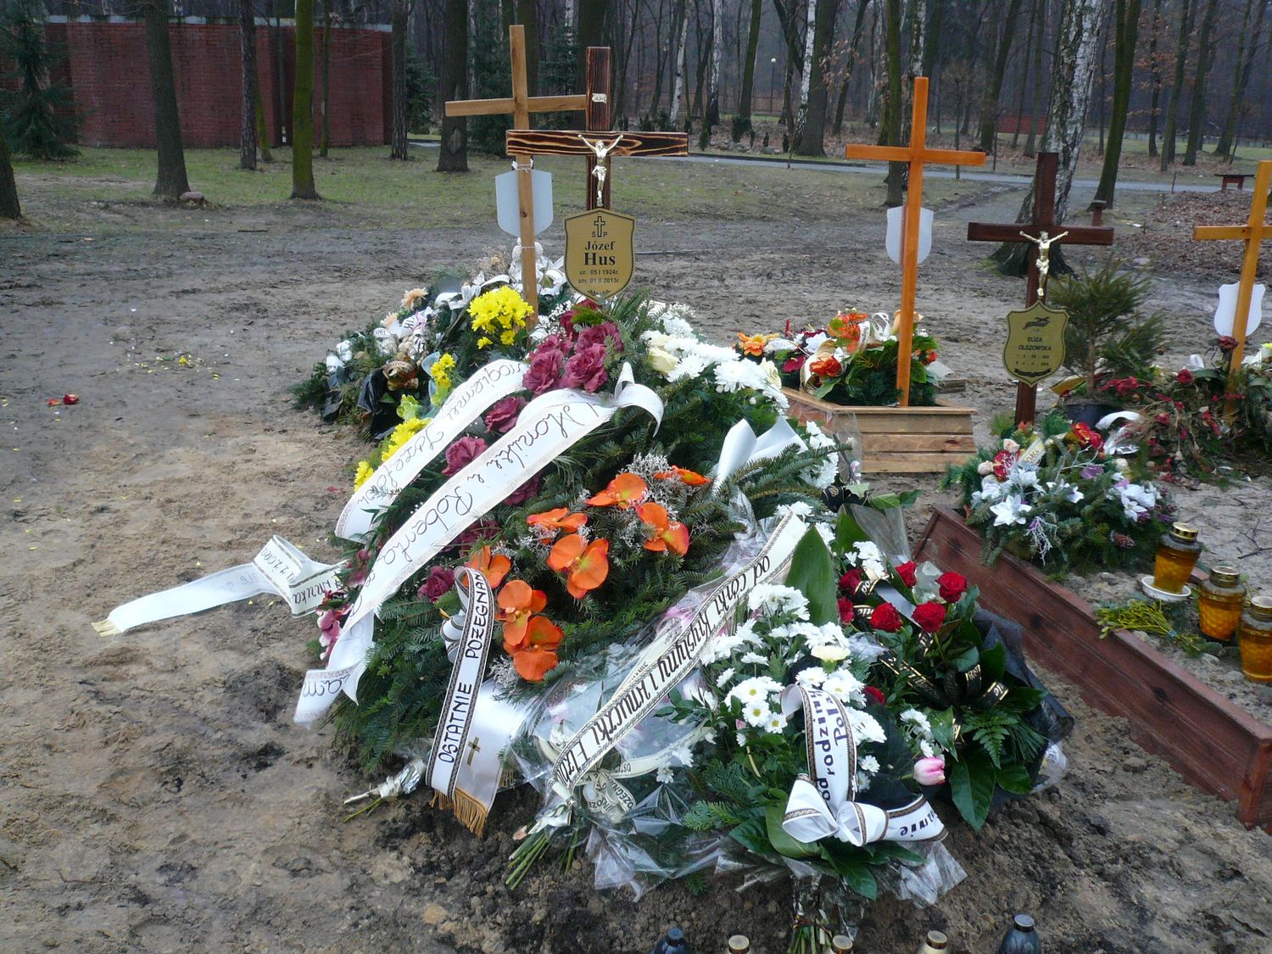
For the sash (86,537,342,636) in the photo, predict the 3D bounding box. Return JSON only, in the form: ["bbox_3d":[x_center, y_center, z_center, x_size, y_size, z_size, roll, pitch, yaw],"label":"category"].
[{"bbox_3d":[-1.252,0.324,3.420,0.720,0.170,0.300,2,17,3],"label":"sash"}]

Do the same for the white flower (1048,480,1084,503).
[{"bbox_3d":[1.347,0.045,3.570,0.110,0.075,0.080,-1,19,-6],"label":"white flower"}]

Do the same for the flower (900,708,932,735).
[{"bbox_3d":[0.565,0.494,2.300,0.060,0.048,0.045,6,-12,15],"label":"flower"}]

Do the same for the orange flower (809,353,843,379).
[{"bbox_3d":[0.848,-0.500,5.100,0.140,0.110,0.110,4,-2,9],"label":"orange flower"}]

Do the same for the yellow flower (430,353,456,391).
[{"bbox_3d":[-0.604,-0.329,3.570,0.082,0.120,0.075,1,19,0],"label":"yellow flower"}]

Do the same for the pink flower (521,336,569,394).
[{"bbox_3d":[-0.257,-0.315,3.220,0.125,0.140,0.090,4,-5,9],"label":"pink flower"}]

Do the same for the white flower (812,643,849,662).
[{"bbox_3d":[0.412,0.373,2.420,0.075,0.046,0.075,0,-3,0],"label":"white flower"}]

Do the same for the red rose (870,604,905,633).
[{"bbox_3d":[0.540,0.302,2.450,0.068,0.058,0.060,5,-12,13],"label":"red rose"}]

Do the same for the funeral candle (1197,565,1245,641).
[{"bbox_3d":[1.470,0.318,2.860,0.118,0.168,0.118,11,20,28],"label":"funeral candle"}]

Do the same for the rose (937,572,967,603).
[{"bbox_3d":[0.692,0.241,2.500,0.062,0.060,0.060,6,-12,16],"label":"rose"}]

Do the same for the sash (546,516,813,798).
[{"bbox_3d":[0.125,0.352,2.495,0.110,0.120,0.840,38,58,11],"label":"sash"}]

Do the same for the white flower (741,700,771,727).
[{"bbox_3d":[0.233,0.457,2.200,0.056,0.054,0.028,3,-12,7],"label":"white flower"}]

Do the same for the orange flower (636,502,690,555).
[{"bbox_3d":[0.067,0.127,2.800,0.130,0.125,0.065,1,-13,0],"label":"orange flower"}]

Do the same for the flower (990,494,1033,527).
[{"bbox_3d":[1.153,0.099,3.500,0.130,0.095,0.080,7,-7,18],"label":"flower"}]

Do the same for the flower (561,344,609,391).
[{"bbox_3d":[-0.141,-0.304,3.150,0.130,0.125,0.085,3,-7,7],"label":"flower"}]

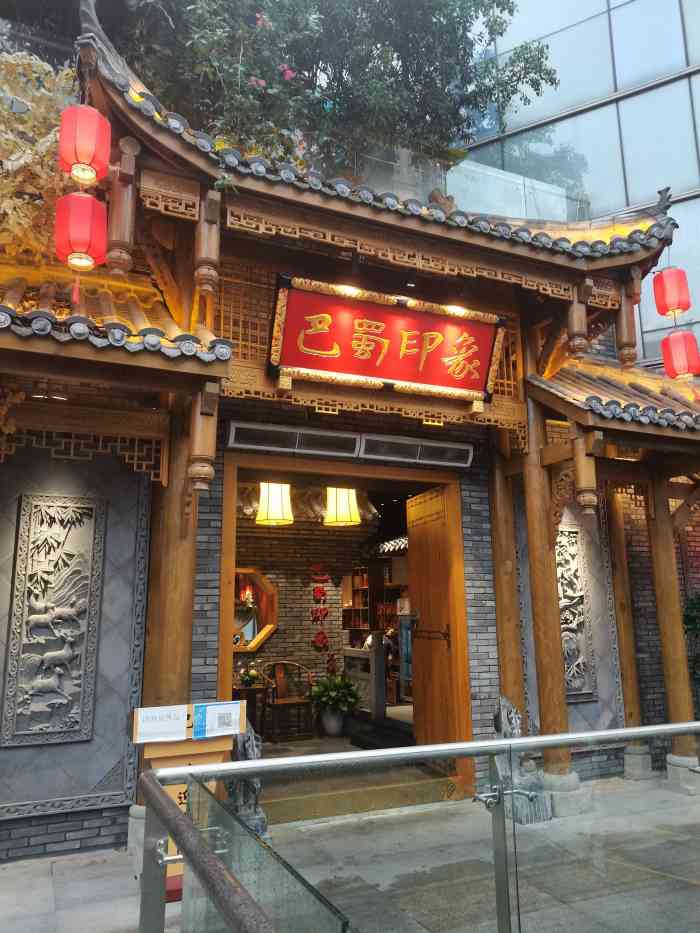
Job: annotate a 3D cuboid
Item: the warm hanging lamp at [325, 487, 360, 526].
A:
[{"bbox_3d":[-0.083,0.455,7.898,0.420,0.390,0.420,0,-11,0],"label":"warm hanging lamp"}]

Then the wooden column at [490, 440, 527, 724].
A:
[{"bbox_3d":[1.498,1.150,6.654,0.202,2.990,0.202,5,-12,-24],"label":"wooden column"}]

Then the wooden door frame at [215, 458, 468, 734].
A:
[{"bbox_3d":[-0.002,1.455,6.246,2.387,2.992,0.187,4,-12,-24],"label":"wooden door frame"}]

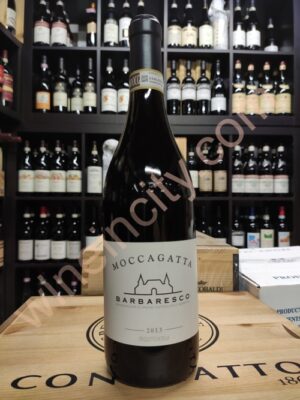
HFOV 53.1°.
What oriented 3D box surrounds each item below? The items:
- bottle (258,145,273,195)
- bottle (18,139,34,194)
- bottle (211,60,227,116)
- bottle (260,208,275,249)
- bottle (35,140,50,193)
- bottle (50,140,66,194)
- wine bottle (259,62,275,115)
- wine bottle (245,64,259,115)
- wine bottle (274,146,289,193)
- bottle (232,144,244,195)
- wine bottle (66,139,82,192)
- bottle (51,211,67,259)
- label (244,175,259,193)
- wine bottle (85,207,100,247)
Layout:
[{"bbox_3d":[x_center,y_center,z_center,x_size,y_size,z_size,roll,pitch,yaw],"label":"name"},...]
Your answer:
[{"bbox_3d":[0.640,-0.159,1.653,0.079,0.290,0.079,0,0,-2],"label":"bottle"},{"bbox_3d":[-0.649,-0.164,1.590,0.081,0.296,0.081,0,0,-3],"label":"bottle"},{"bbox_3d":[0.376,-0.605,1.640,0.082,0.299,0.082,0,0,-3],"label":"bottle"},{"bbox_3d":[0.644,0.189,1.656,0.078,0.295,0.078,0,0,-2],"label":"bottle"},{"bbox_3d":[-0.571,-0.170,1.603,0.080,0.302,0.080,0,0,-2],"label":"bottle"},{"bbox_3d":[-0.488,-0.164,1.598,0.081,0.296,0.081,0,0,-3],"label":"bottle"},{"bbox_3d":[0.648,-0.612,1.665,0.080,0.306,0.080,0,0,-2],"label":"wine bottle"},{"bbox_3d":[0.567,-0.610,1.677,0.080,0.300,0.080,0,0,-2],"label":"wine bottle"},{"bbox_3d":[0.721,-0.160,1.656,0.079,0.290,0.079,0,0,-2],"label":"wine bottle"},{"bbox_3d":[0.503,-0.169,1.706,0.076,0.289,0.076,0,-1,-3],"label":"bottle"},{"bbox_3d":[-0.402,-0.171,1.609,0.080,0.302,0.080,0,0,-2],"label":"wine bottle"},{"bbox_3d":[-0.494,0.182,1.629,0.080,0.294,0.080,0,0,-2],"label":"bottle"},{"bbox_3d":[0.561,-0.086,1.626,0.078,0.099,0.030,0,0,-3],"label":"label"},{"bbox_3d":[-0.306,0.182,1.638,0.080,0.297,0.080,0,0,-2],"label":"wine bottle"}]

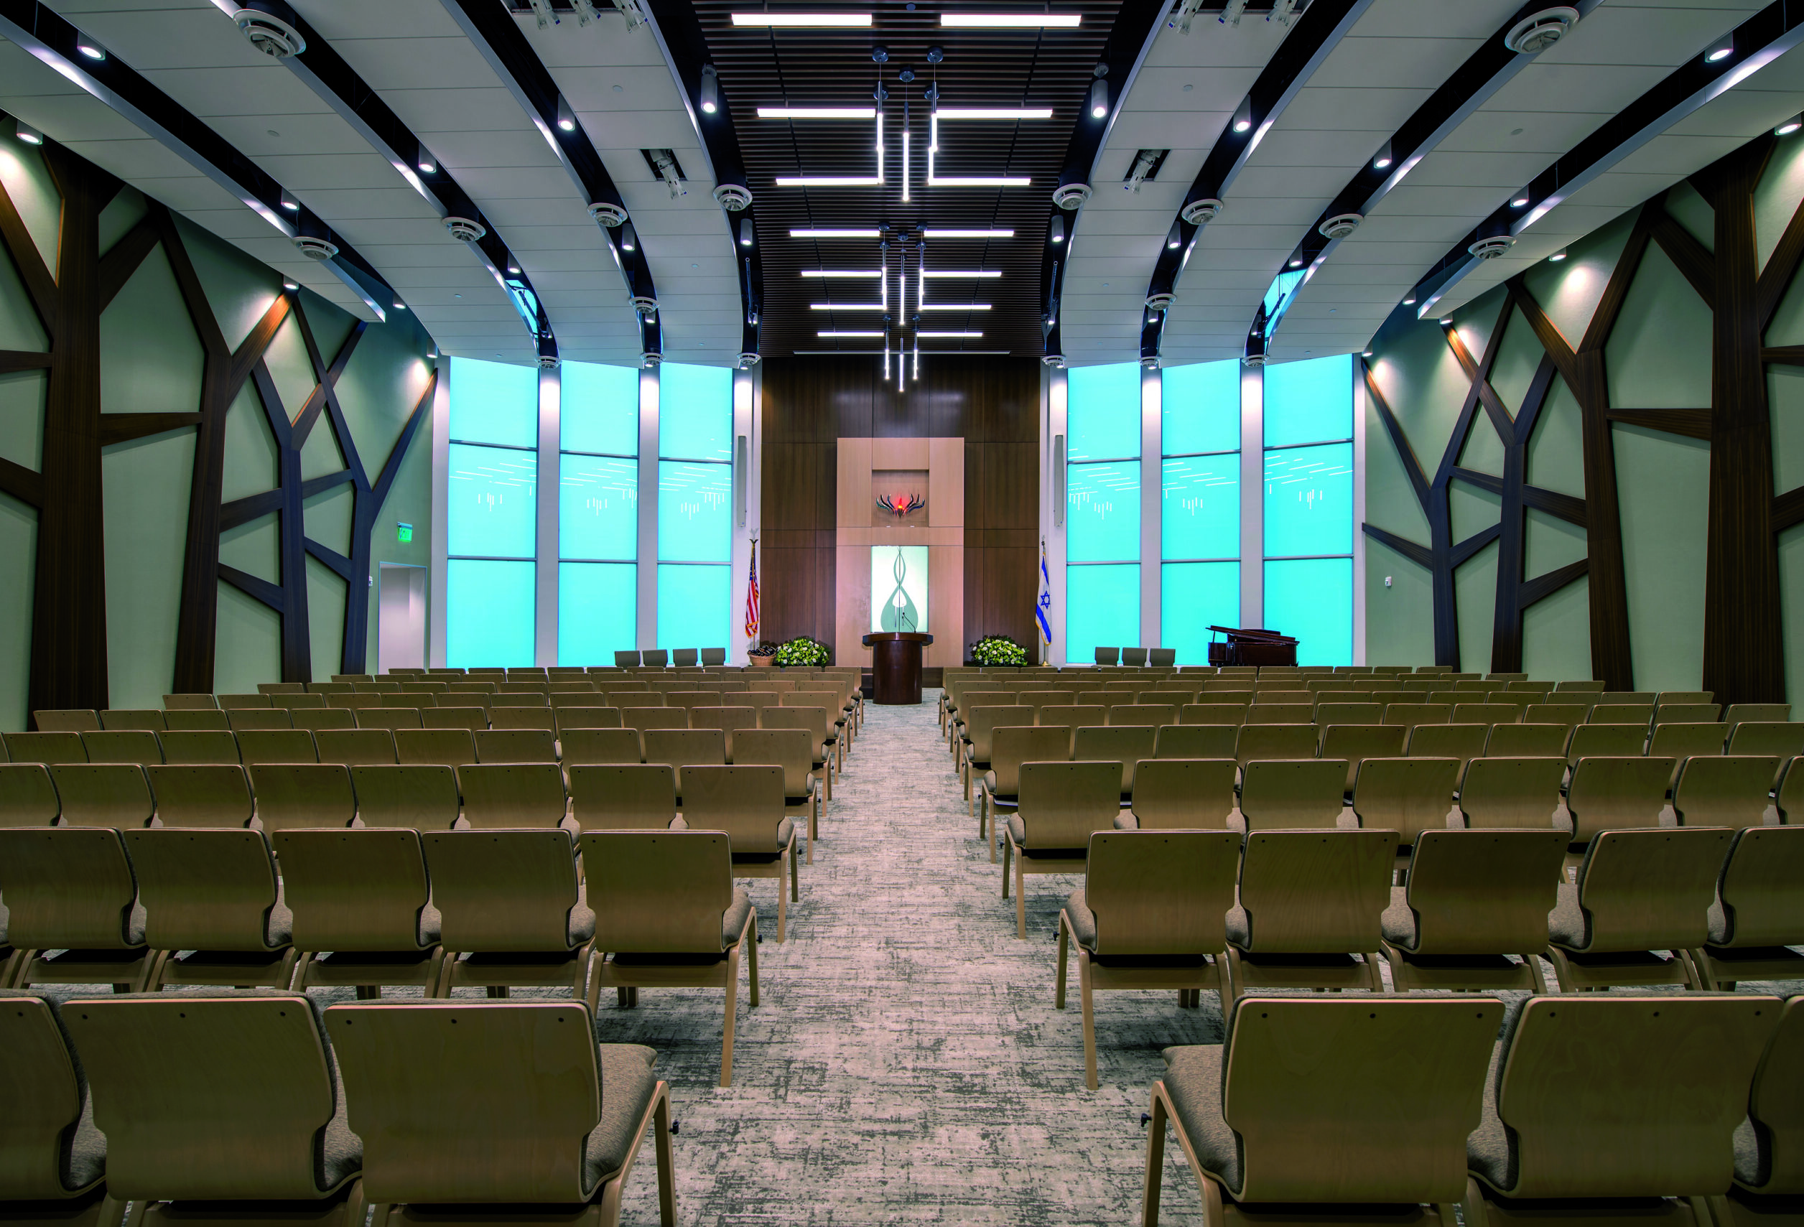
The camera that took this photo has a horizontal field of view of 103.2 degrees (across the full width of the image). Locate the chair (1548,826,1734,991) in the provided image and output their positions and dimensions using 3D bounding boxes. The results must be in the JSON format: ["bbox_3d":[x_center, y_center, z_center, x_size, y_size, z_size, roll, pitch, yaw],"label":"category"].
[{"bbox_3d":[2.402,1.108,2.522,0.500,0.830,0.550,0,0,-5],"label":"chair"}]

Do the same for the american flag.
[{"bbox_3d":[-3.155,-0.528,15.100,0.310,2.140,0.280,0,0,0],"label":"american flag"}]

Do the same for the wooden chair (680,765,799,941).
[{"bbox_3d":[-0.786,1.115,3.553,0.498,0.830,0.533,0,0,0],"label":"wooden chair"}]

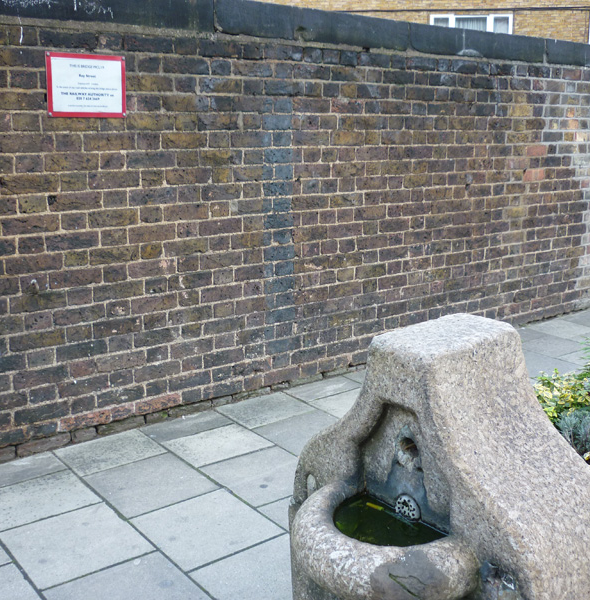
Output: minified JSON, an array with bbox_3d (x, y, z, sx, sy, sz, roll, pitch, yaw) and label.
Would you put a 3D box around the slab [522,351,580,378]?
[{"bbox_3d":[1.403,0.405,4.390,0.417,0.050,0.396,-11,18,-37],"label":"slab"}]

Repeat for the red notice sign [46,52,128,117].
[{"bbox_3d":[-0.821,-0.851,3.039,0.327,0.244,0.010,-9,16,-36],"label":"red notice sign"}]

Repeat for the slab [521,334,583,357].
[{"bbox_3d":[1.620,0.308,4.774,0.405,0.050,0.302,-11,18,-37],"label":"slab"}]

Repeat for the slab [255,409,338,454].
[{"bbox_3d":[0.086,0.629,3.467,0.397,0.050,0.397,-11,18,-37],"label":"slab"}]

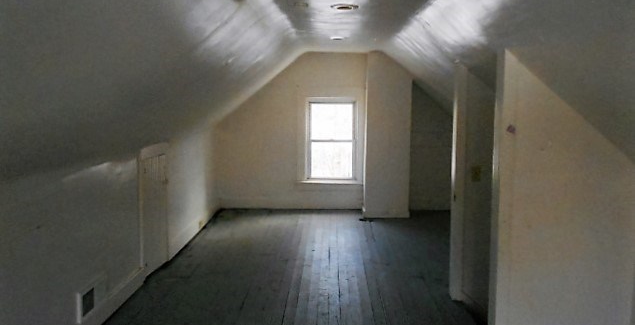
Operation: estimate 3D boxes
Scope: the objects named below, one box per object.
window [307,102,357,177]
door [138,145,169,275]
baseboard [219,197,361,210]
[{"bbox_3d":[0.206,-0.328,6.900,0.720,1.130,0.090,0,7,2],"label":"window"},{"bbox_3d":[-1.516,0.414,4.458,0.050,1.120,0.640,0,7,2],"label":"door"},{"bbox_3d":[-0.382,0.604,7.021,2.060,0.175,0.025,0,7,2],"label":"baseboard"}]

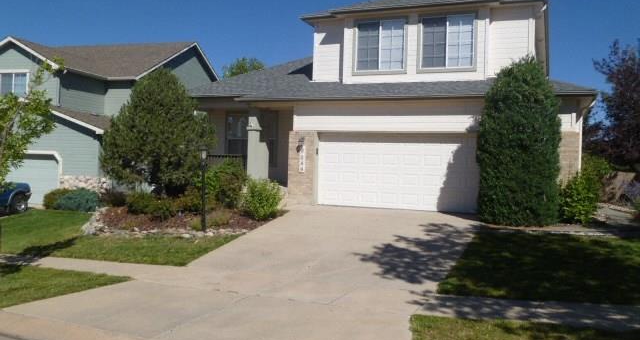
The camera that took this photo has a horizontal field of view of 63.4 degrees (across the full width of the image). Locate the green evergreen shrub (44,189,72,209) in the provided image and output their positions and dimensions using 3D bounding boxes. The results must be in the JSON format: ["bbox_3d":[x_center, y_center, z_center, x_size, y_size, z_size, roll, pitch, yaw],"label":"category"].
[{"bbox_3d":[-9.786,1.081,19.300,1.230,0.759,1.169,0,2,-27],"label":"green evergreen shrub"}]

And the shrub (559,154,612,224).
[{"bbox_3d":[6.334,0.465,12.350,1.288,1.620,1.288,3,2,27],"label":"shrub"}]

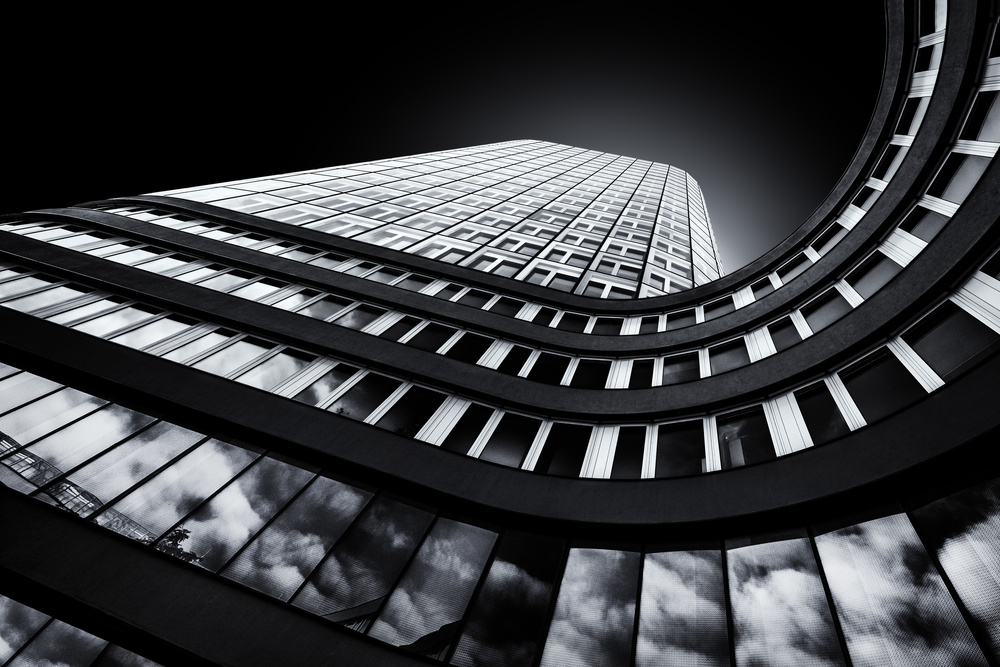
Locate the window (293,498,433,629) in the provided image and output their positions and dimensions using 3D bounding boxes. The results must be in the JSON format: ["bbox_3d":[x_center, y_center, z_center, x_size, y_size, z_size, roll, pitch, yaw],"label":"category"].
[{"bbox_3d":[-2.213,3.849,8.255,1.229,2.420,0.100,18,-61,13],"label":"window"}]

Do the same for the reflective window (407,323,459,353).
[{"bbox_3d":[-2.154,0.141,15.023,1.047,1.943,0.100,14,-62,15],"label":"reflective window"}]

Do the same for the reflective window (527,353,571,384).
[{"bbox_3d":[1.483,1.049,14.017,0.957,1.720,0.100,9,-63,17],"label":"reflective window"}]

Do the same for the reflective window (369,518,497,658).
[{"bbox_3d":[-0.973,4.135,7.911,1.175,2.420,0.100,10,-63,17],"label":"reflective window"}]

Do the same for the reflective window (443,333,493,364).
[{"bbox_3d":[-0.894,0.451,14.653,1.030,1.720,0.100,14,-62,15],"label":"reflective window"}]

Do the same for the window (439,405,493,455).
[{"bbox_3d":[-0.756,2.301,11.332,0.648,2.083,0.100,14,-62,15],"label":"window"}]

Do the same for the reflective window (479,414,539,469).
[{"bbox_3d":[0.268,2.510,11.038,0.946,2.075,0.100,9,-63,17],"label":"reflective window"}]

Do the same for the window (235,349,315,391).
[{"bbox_3d":[-6.029,0.977,12.718,1.095,2.143,0.100,14,-62,15],"label":"window"}]

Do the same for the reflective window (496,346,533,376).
[{"bbox_3d":[0.490,0.828,14.296,0.640,1.720,0.100,14,-62,14],"label":"reflective window"}]

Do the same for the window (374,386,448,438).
[{"bbox_3d":[-2.128,1.903,11.680,1.043,1.880,0.100,13,-62,15],"label":"window"}]

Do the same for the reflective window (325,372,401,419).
[{"bbox_3d":[-3.448,1.628,12.050,1.020,2.099,0.100,14,-62,15],"label":"reflective window"}]

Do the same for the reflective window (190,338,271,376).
[{"bbox_3d":[-7.348,0.655,13.069,1.128,2.158,0.100,14,-62,15],"label":"reflective window"}]

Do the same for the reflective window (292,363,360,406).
[{"bbox_3d":[-4.438,1.311,12.293,0.686,1.880,0.100,13,-62,15],"label":"reflective window"}]

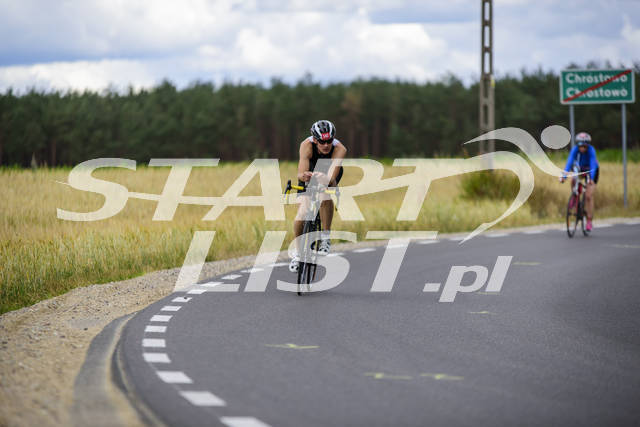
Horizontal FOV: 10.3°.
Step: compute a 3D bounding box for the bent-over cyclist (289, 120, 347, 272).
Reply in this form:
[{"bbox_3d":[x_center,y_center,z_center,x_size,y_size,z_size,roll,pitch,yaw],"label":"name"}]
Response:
[{"bbox_3d":[-0.017,-0.145,30.300,0.480,1.290,0.950,4,1,5],"label":"bent-over cyclist"}]

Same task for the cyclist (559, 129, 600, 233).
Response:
[{"bbox_3d":[3.671,-0.446,50.300,0.480,1.400,0.950,3,1,16],"label":"cyclist"}]

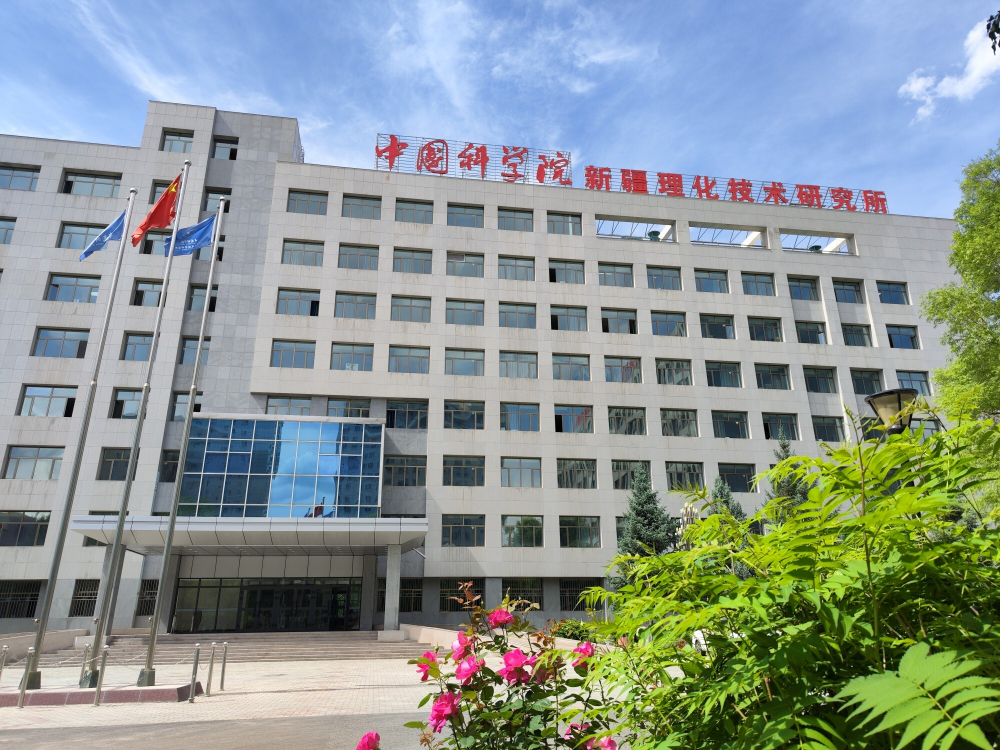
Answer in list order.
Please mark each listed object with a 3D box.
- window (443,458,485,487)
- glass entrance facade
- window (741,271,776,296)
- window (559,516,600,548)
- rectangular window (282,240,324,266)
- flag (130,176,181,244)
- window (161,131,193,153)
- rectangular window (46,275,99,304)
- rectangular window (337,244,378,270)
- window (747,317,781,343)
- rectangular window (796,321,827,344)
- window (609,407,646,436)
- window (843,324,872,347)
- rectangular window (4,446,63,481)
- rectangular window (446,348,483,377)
[{"bbox_3d":[-2.207,6.020,42.922,2.600,1.900,0.200,3,-20,-9],"label":"window"},{"bbox_3d":[-12.096,12.107,36.518,9.360,2.671,0.300,3,-21,-9],"label":"glass entrance facade"},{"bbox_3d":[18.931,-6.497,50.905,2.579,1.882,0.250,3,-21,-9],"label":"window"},{"bbox_3d":[4.877,9.740,42.968,2.515,1.806,0.200,3,-20,-9],"label":"window"},{"bbox_3d":[-13.136,-8.040,46.460,2.595,1.875,0.200,3,-21,-9],"label":"rectangular window"},{"bbox_3d":[-9.881,-4.744,19.896,1.150,2.000,0.450,-4,-21,8],"label":"flag"},{"bbox_3d":[-22.053,-15.862,47.611,2.050,1.870,0.200,3,-20,-9],"label":"window"},{"bbox_3d":[-26.459,-5.276,43.183,2.887,1.893,0.200,3,-21,-9],"label":"rectangular window"},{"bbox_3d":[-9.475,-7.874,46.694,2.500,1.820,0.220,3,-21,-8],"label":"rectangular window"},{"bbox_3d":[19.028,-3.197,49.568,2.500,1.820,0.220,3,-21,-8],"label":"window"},{"bbox_3d":[22.738,-3.012,50.710,2.595,1.893,0.200,3,-21,-9],"label":"rectangular window"},{"bbox_3d":[8.527,3.077,46.239,2.591,1.889,0.150,3,-20,-9],"label":"window"},{"bbox_3d":[26.381,-2.915,51.161,2.500,1.850,0.200,3,-20,-9],"label":"window"},{"bbox_3d":[-26.321,5.079,39.488,2.811,1.793,0.200,3,-20,-9],"label":"rectangular window"},{"bbox_3d":[-2.291,-0.751,45.363,2.600,1.900,0.200,3,-20,-9],"label":"rectangular window"}]

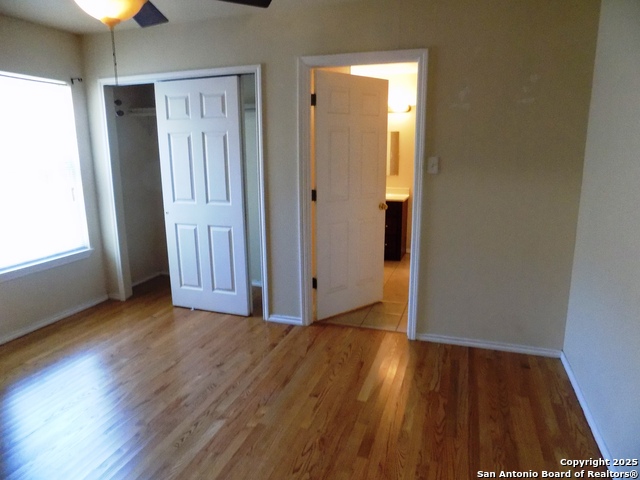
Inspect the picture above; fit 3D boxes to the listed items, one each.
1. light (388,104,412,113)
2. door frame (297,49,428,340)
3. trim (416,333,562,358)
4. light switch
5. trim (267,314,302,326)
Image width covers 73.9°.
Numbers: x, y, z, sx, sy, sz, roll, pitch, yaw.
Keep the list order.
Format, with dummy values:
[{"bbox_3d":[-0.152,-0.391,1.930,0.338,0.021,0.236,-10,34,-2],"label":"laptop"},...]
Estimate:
[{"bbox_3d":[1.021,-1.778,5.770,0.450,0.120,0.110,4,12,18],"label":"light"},{"bbox_3d":[0.308,-0.297,3.276,0.940,2.120,0.120,4,12,18],"label":"door frame"},{"bbox_3d":[1.224,0.776,3.138,0.995,0.060,0.018,4,12,18],"label":"trim"},{"bbox_3d":[0.805,-0.526,3.013,0.070,0.116,0.012,4,12,18],"label":"light switch"},{"bbox_3d":[-0.293,0.682,3.643,0.318,0.060,0.018,4,12,18],"label":"trim"}]

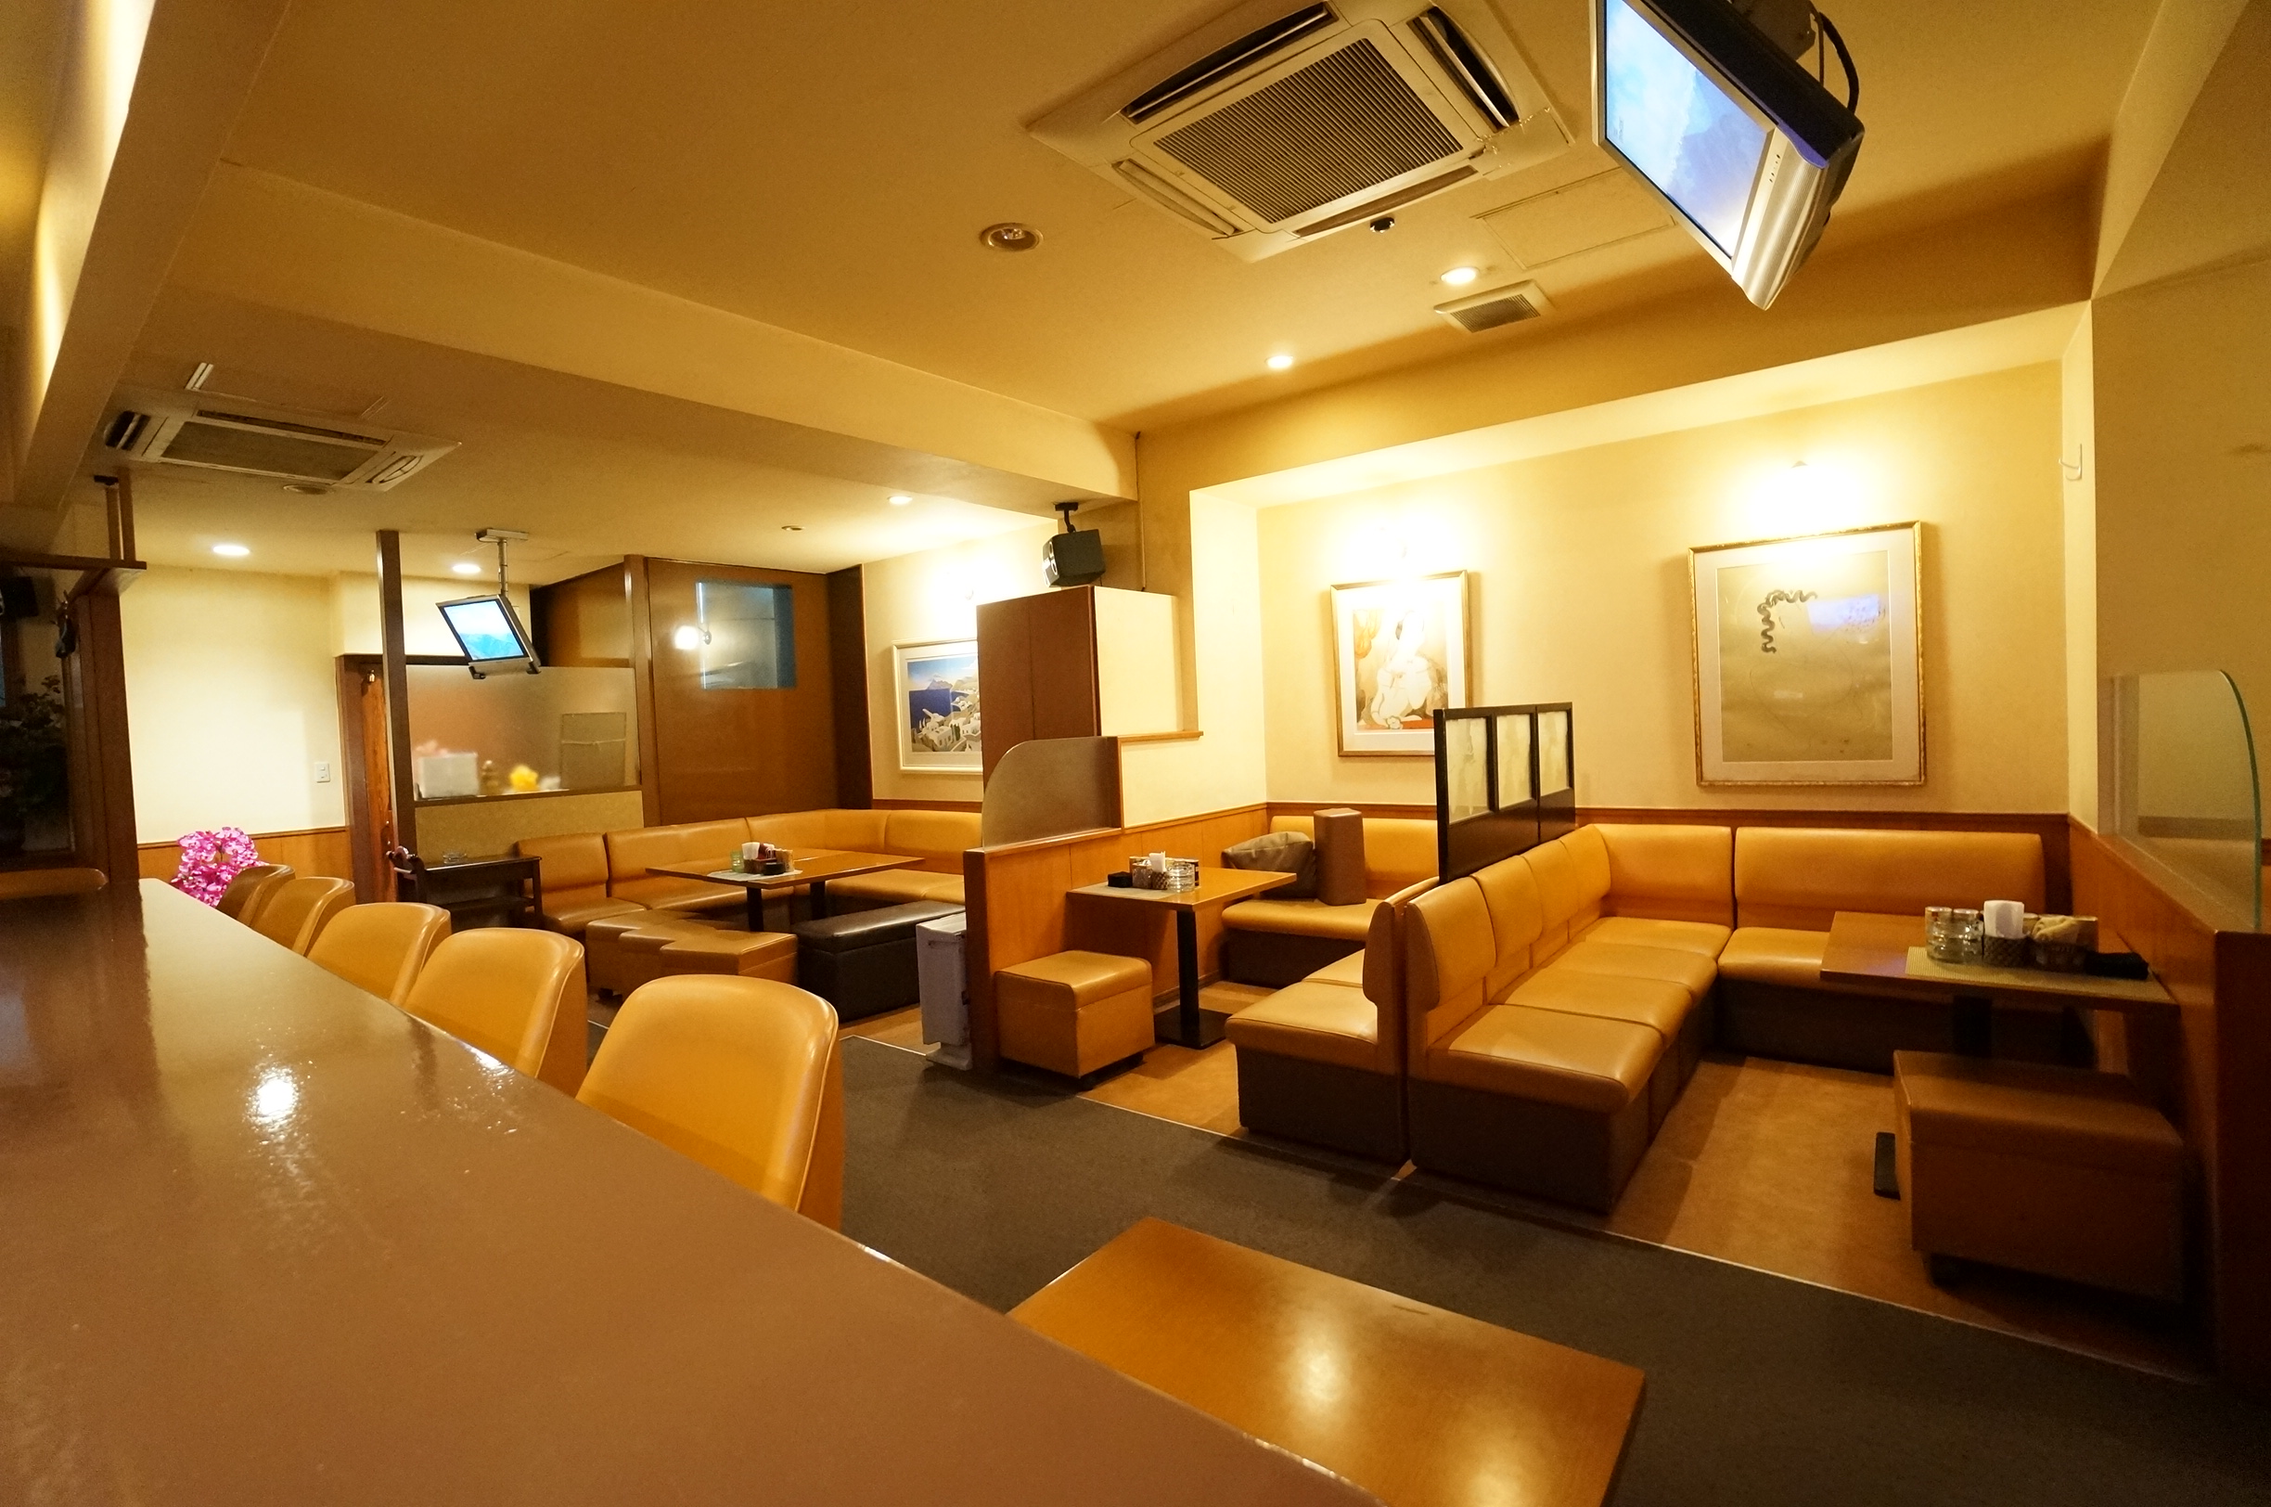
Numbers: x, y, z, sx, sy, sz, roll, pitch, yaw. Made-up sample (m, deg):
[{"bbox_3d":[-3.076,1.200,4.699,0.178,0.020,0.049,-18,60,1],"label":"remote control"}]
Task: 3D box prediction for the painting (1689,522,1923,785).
[{"bbox_3d":[2.691,-0.372,3.814,0.755,1.005,0.035,-1,2,38],"label":"painting"}]

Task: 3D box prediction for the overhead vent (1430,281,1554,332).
[{"bbox_3d":[1.290,-1.615,3.430,0.310,0.035,0.310,-1,2,39],"label":"overhead vent"}]

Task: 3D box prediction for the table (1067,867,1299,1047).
[{"bbox_3d":[0.217,0.839,3.951,0.670,0.580,0.740,-1,2,39],"label":"table"}]

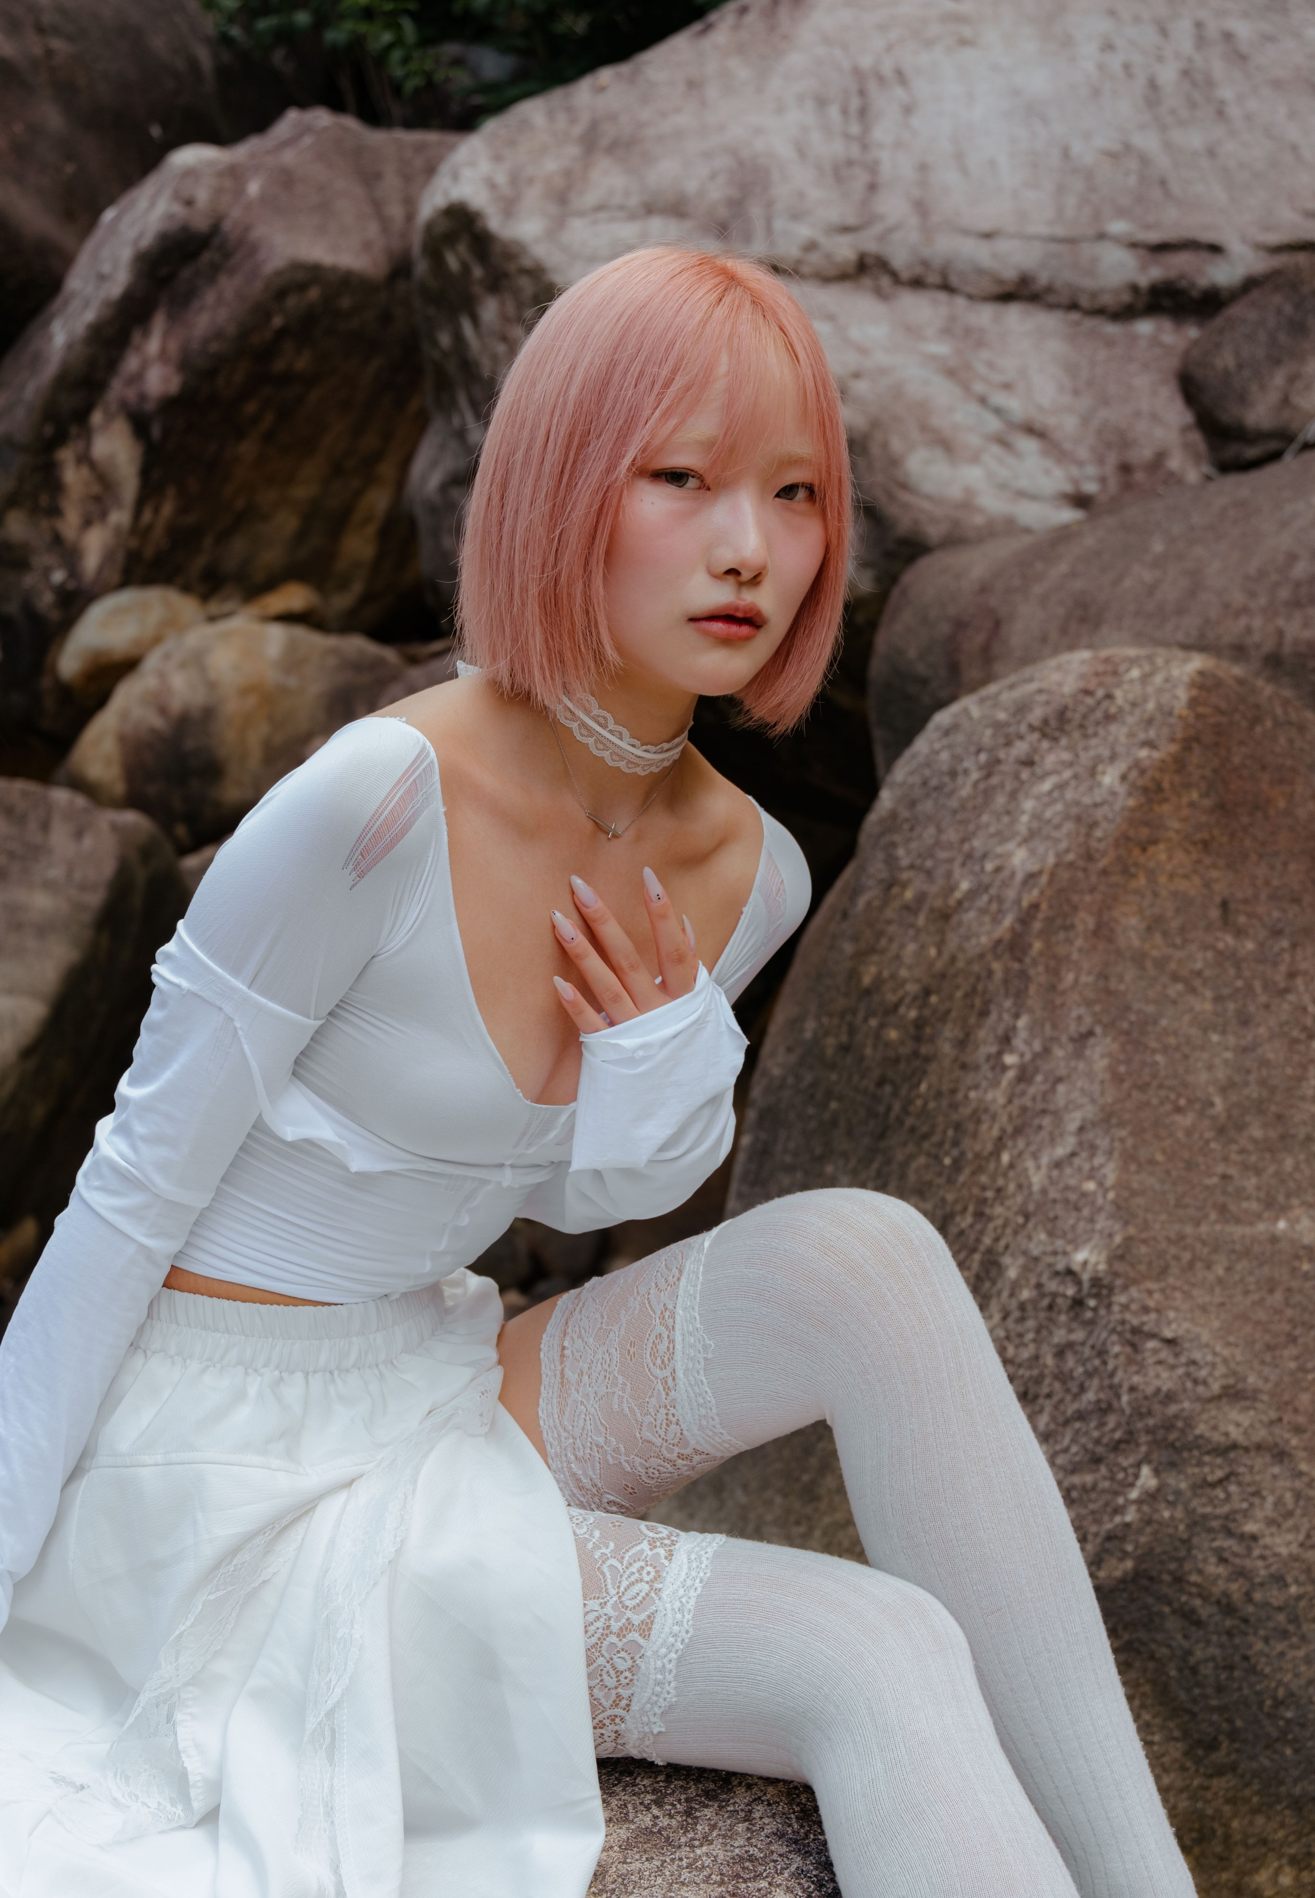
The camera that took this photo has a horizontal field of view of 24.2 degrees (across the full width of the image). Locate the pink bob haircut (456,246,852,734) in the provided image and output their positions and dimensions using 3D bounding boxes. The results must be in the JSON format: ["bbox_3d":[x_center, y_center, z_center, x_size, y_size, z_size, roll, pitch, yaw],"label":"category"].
[{"bbox_3d":[-0.002,-0.243,1.605,0.200,0.250,0.225,0,11,-31],"label":"pink bob haircut"}]

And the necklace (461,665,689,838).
[{"bbox_3d":[-0.044,-0.106,1.630,0.115,0.085,0.135,2,11,-31],"label":"necklace"}]

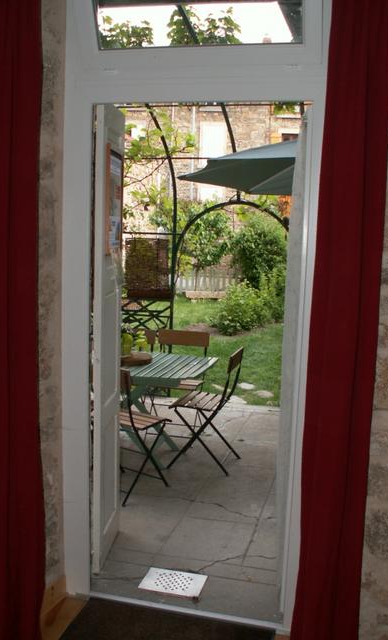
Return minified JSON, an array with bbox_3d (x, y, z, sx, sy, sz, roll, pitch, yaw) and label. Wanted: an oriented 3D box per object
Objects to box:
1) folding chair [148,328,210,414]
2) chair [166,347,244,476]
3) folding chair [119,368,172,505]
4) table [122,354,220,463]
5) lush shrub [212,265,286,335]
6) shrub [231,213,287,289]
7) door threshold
[{"bbox_3d":[-0.123,0.499,4.855,0.390,0.800,0.420,4,9,13],"label":"folding chair"},{"bbox_3d":[0.084,0.584,4.335,0.420,0.800,0.390,4,9,13],"label":"chair"},{"bbox_3d":[-0.409,0.635,3.911,0.390,0.800,0.420,8,11,36],"label":"folding chair"},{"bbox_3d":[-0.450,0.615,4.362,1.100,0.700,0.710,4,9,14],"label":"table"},{"bbox_3d":[1.089,-0.342,10.055,1.350,1.000,1.200,4,9,14],"label":"lush shrub"},{"bbox_3d":[1.470,-1.213,12.909,1.450,1.850,1.400,4,9,14],"label":"shrub"},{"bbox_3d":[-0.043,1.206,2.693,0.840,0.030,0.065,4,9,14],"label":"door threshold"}]

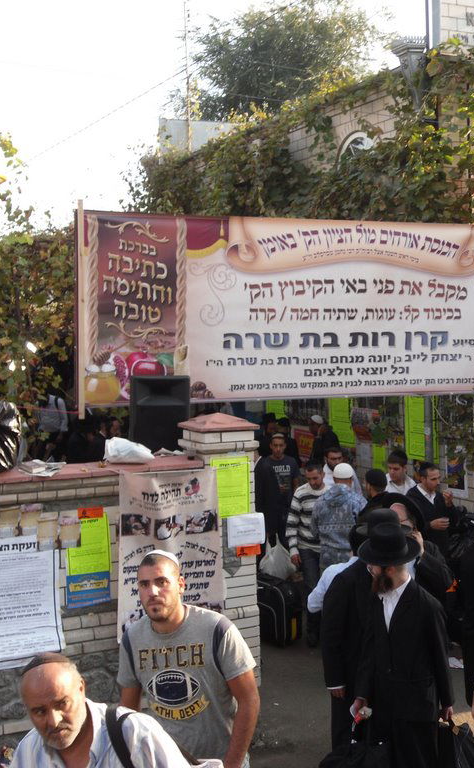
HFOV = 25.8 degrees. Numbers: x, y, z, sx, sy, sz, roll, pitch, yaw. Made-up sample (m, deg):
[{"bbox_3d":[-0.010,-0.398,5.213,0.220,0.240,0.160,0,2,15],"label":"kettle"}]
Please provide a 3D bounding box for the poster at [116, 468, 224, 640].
[{"bbox_3d":[-0.449,1.157,7.045,0.740,1.140,0.030,-2,2,-25],"label":"poster"}]

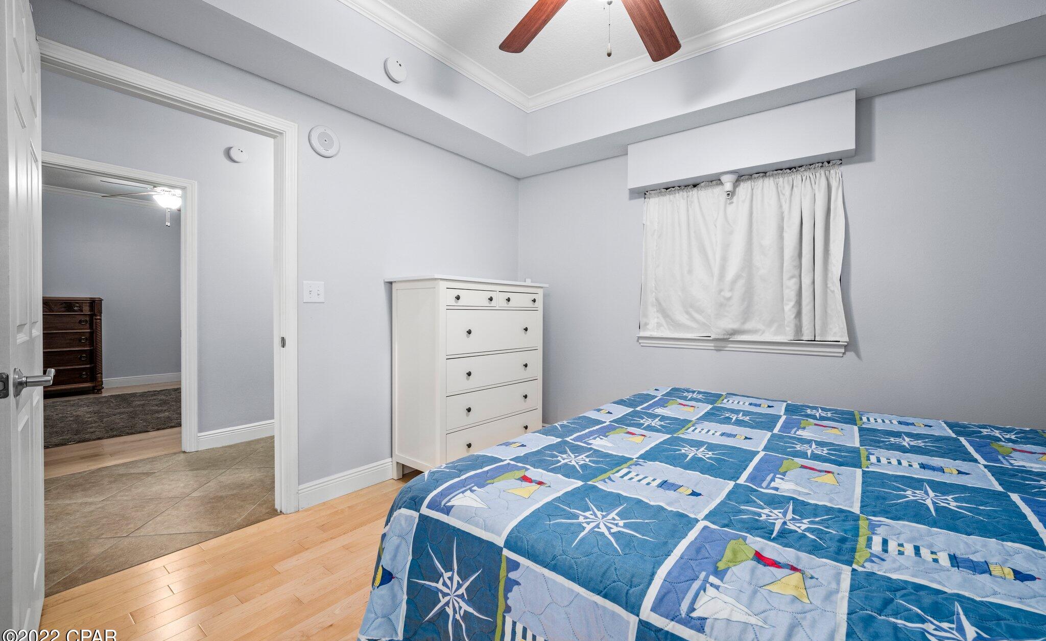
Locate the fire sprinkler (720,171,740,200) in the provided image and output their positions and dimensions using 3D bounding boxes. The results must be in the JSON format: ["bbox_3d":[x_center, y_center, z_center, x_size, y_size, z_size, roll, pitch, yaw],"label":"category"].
[{"bbox_3d":[1.308,-0.843,2.760,0.116,0.155,0.116,1,1,38],"label":"fire sprinkler"}]

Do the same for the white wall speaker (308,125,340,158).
[{"bbox_3d":[-1.124,-1.014,2.473,0.033,0.172,0.172,1,1,38],"label":"white wall speaker"}]

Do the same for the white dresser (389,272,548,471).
[{"bbox_3d":[-0.355,0.385,3.087,0.500,1.310,1.095,1,1,38],"label":"white dresser"}]

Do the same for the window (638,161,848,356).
[{"bbox_3d":[1.322,-0.364,2.780,1.210,1.113,0.100,1,1,38],"label":"window"}]

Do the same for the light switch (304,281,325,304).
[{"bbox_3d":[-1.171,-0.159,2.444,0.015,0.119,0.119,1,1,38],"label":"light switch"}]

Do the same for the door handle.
[{"bbox_3d":[-1.182,0.143,1.058,0.066,0.068,0.135,-1,2,-44],"label":"door handle"}]

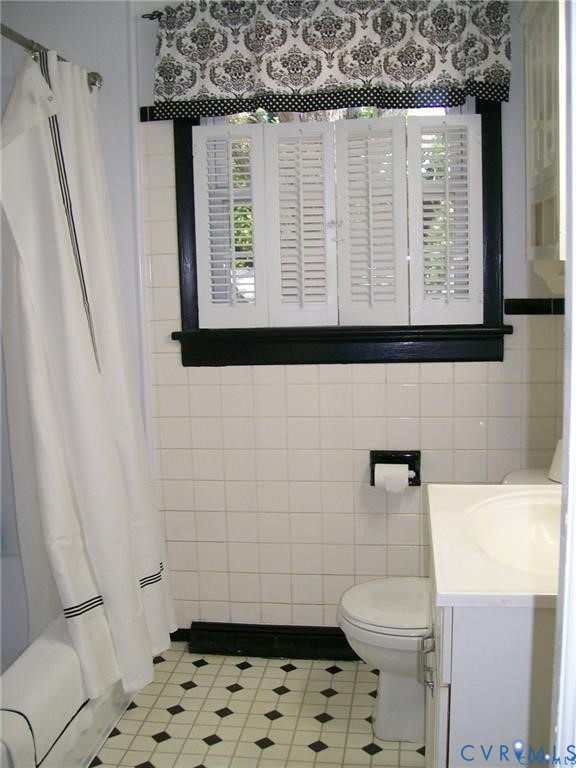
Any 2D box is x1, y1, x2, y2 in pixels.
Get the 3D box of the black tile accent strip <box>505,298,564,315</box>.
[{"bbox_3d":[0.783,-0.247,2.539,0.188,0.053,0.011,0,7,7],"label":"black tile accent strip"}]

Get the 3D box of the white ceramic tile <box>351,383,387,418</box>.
[{"bbox_3d":[0.267,0.052,2.628,0.108,0.108,0.010,-1,8,8],"label":"white ceramic tile"}]

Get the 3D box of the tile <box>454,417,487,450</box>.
[{"bbox_3d":[0.598,0.161,2.610,0.109,0.108,0.009,0,7,8],"label":"tile"}]

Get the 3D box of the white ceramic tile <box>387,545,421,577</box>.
[{"bbox_3d":[0.391,0.596,2.697,0.108,0.108,0.009,0,7,7],"label":"white ceramic tile"}]

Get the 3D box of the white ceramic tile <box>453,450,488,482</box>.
[{"bbox_3d":[0.595,0.267,2.597,0.108,0.108,0.009,0,8,8],"label":"white ceramic tile"}]

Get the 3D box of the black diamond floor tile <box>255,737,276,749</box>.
[{"bbox_3d":[-0.065,1.018,2.256,0.042,0.008,0.042,-7,9,-36],"label":"black diamond floor tile"}]

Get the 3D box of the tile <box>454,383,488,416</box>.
[{"bbox_3d":[0.590,0.051,2.568,0.108,0.108,0.009,0,8,8],"label":"tile"}]

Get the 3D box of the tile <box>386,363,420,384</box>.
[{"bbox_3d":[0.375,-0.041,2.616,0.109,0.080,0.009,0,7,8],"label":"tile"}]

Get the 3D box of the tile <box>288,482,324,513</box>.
[{"bbox_3d":[0.060,0.381,2.700,0.108,0.108,0.010,0,9,8],"label":"tile"}]

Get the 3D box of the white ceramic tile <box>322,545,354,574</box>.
[{"bbox_3d":[0.174,0.597,2.719,0.108,0.108,0.010,0,9,8],"label":"white ceramic tile"}]

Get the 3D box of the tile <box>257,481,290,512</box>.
[{"bbox_3d":[-0.050,0.381,2.720,0.108,0.108,0.010,-1,8,8],"label":"tile"}]

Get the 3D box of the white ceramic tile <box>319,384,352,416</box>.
[{"bbox_3d":[0.159,0.056,2.636,0.108,0.108,0.010,0,9,8],"label":"white ceramic tile"}]

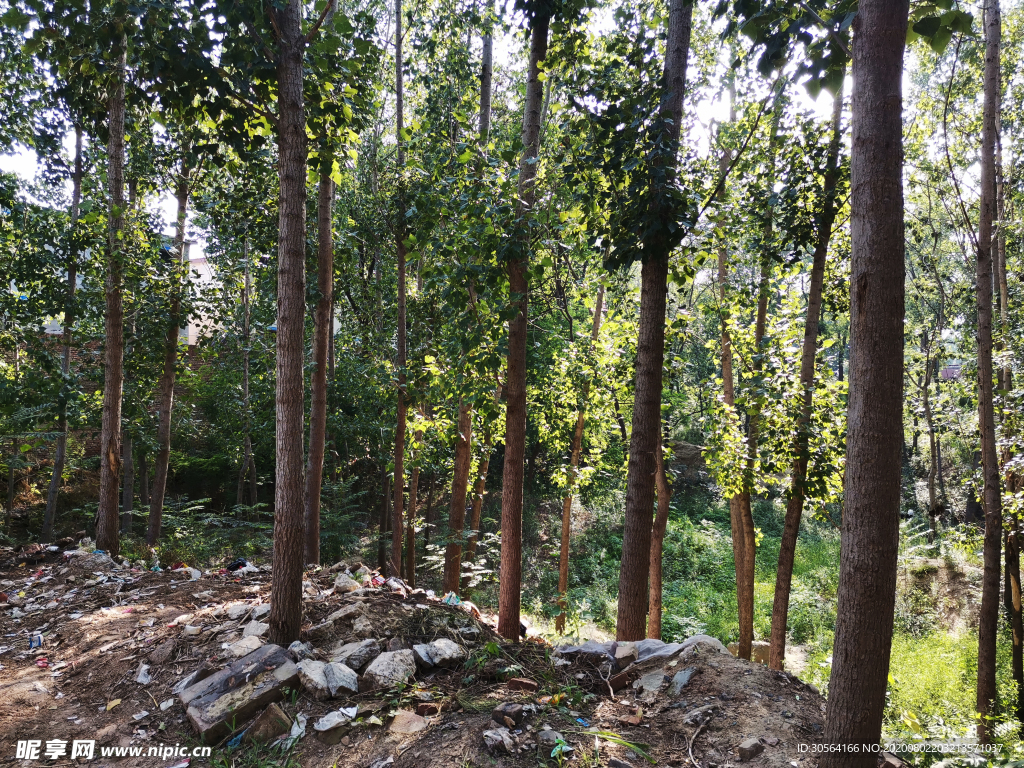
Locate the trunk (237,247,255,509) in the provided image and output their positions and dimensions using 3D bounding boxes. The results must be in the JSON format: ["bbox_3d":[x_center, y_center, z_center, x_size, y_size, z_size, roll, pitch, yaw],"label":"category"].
[{"bbox_3d":[-4.335,-0.098,12.500,0.163,4.275,0.130,1,0,0],"label":"trunk"}]

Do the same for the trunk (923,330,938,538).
[{"bbox_3d":[6.810,0.918,12.500,0.228,3.381,0.146,0,0,0],"label":"trunk"}]

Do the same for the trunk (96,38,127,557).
[{"bbox_3d":[-3.867,-0.844,7.500,0.205,5.053,0.190,2,0,0],"label":"trunk"}]

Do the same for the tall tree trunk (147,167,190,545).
[{"bbox_3d":[-4.002,-0.328,9.000,0.158,4.453,0.146,5,0,0],"label":"tall tree trunk"}]

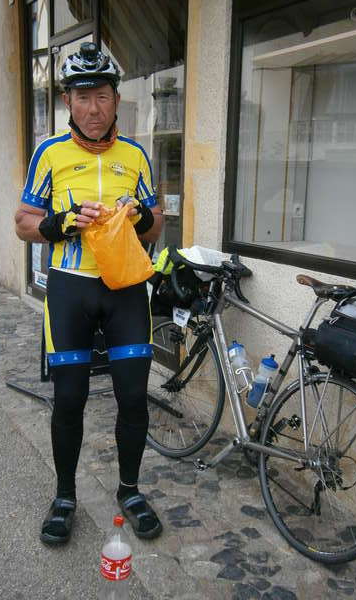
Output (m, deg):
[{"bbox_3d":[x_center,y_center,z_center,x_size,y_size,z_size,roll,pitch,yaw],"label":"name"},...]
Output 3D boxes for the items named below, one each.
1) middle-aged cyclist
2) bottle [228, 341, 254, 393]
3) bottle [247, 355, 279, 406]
[{"bbox_3d":[-0.333,0.024,2.329,0.570,1.850,0.440,-1,12,-12],"label":"middle-aged cyclist"},{"bbox_3d":[0.275,0.291,2.786,0.075,0.229,0.075,-7,-26,-4],"label":"bottle"},{"bbox_3d":[0.363,0.337,2.643,0.075,0.233,0.075,9,19,-33],"label":"bottle"}]

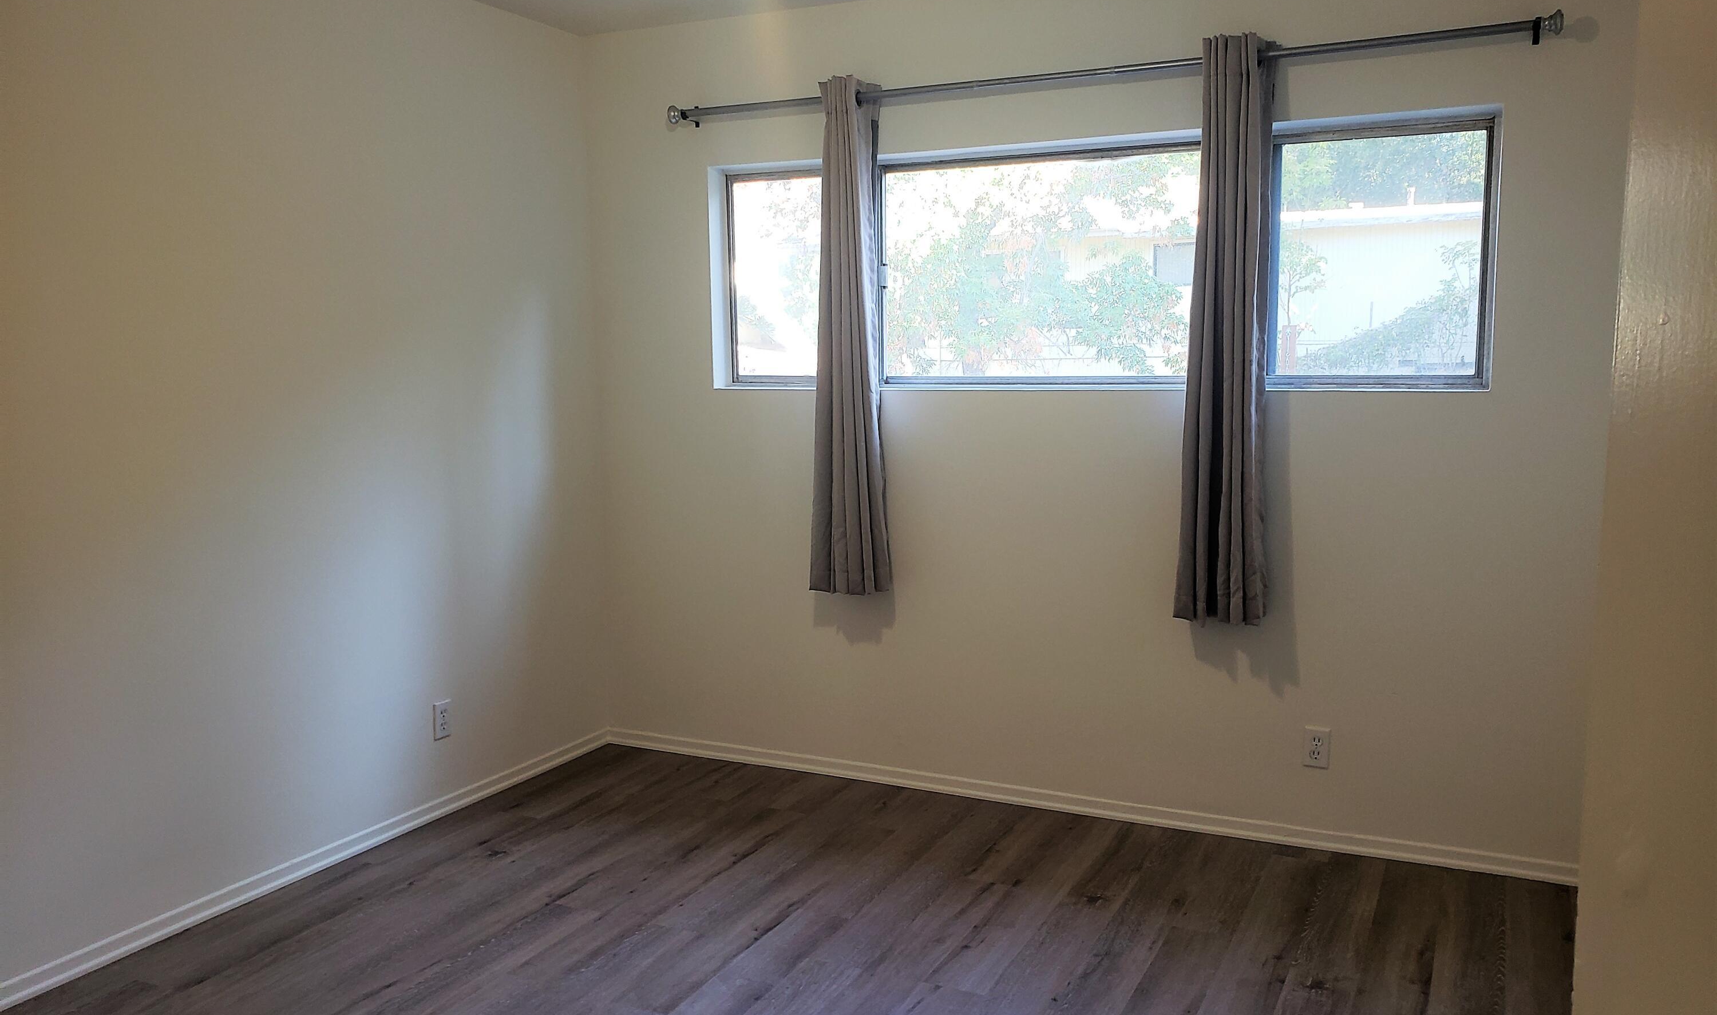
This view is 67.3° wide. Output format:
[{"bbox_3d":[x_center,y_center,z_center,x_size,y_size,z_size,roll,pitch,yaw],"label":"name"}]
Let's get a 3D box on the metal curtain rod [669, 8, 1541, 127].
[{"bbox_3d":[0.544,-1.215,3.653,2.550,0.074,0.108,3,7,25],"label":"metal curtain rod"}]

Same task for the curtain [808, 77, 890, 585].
[{"bbox_3d":[-0.030,-0.514,3.994,0.242,1.573,0.146,3,7,25],"label":"curtain"}]

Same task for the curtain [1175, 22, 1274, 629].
[{"bbox_3d":[0.997,-0.461,3.504,0.233,1.567,0.146,3,7,25],"label":"curtain"}]

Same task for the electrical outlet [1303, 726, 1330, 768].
[{"bbox_3d":[1.275,0.671,3.590,0.070,0.115,0.010,3,7,25],"label":"electrical outlet"}]

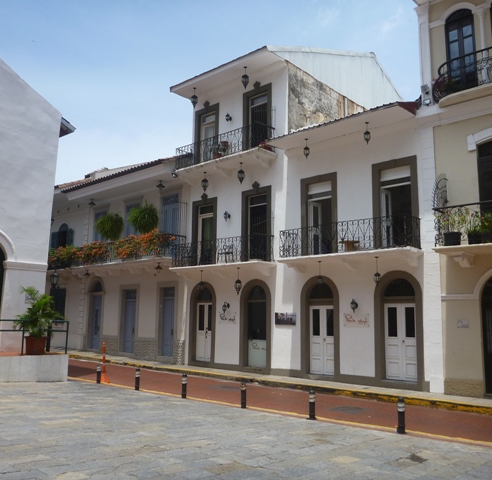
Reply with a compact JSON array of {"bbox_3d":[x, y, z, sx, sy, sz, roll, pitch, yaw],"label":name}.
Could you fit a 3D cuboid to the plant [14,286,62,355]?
[{"bbox_3d":[-6.907,2.682,17.312,1.420,2.200,1.400,-7,-12,41],"label":"plant"}]

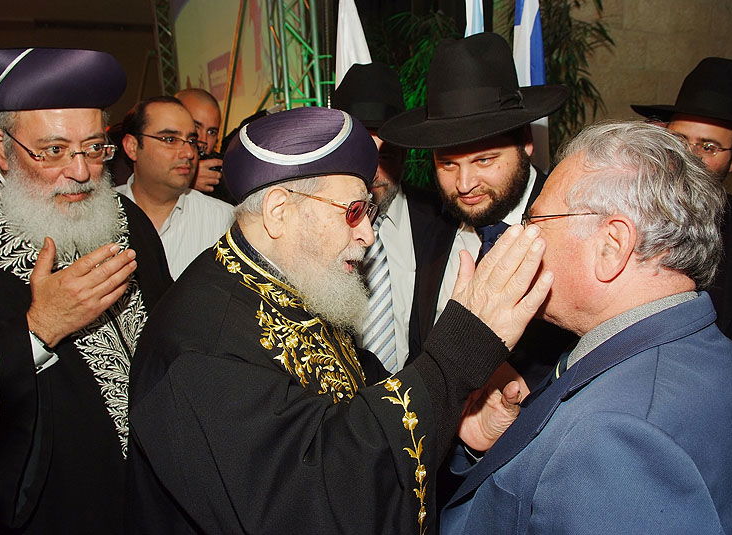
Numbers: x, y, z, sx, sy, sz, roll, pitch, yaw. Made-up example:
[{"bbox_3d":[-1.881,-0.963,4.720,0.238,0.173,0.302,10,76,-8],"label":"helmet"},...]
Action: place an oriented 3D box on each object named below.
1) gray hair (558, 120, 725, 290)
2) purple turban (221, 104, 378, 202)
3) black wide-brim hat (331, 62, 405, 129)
[{"bbox_3d":[0.323,-0.074,0.690,0.183,0.195,0.172,-3,11,26],"label":"gray hair"},{"bbox_3d":[-0.104,-0.178,0.900,0.240,0.140,0.225,0,15,20],"label":"purple turban"},{"bbox_3d":[0.008,-0.423,1.420,0.330,0.150,0.360,2,17,12],"label":"black wide-brim hat"}]

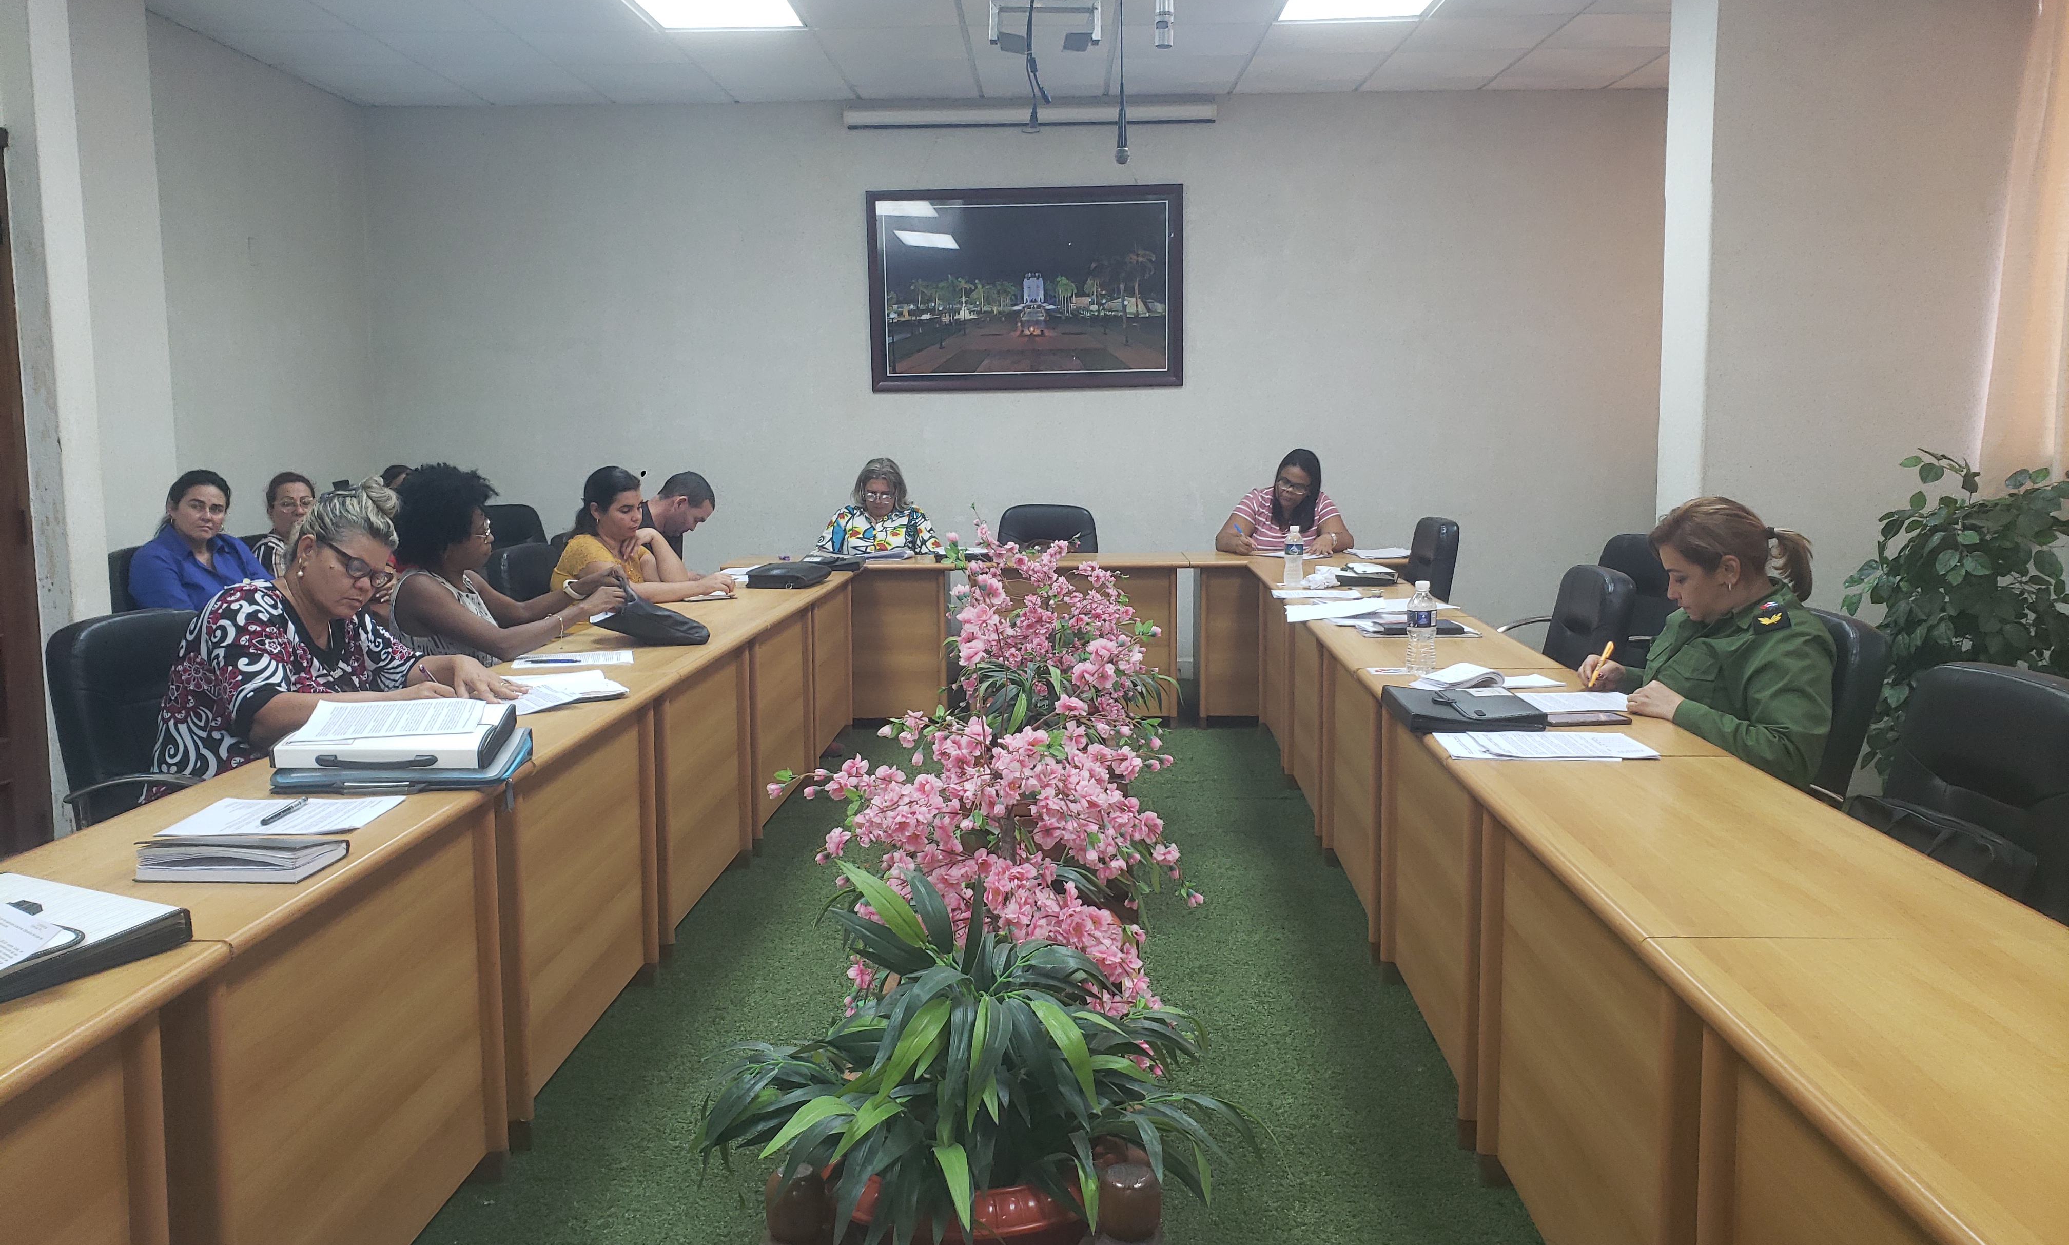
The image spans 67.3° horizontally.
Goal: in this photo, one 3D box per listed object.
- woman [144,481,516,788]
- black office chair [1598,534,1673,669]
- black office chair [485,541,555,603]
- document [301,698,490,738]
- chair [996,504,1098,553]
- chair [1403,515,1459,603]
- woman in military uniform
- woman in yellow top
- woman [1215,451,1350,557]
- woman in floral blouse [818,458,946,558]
[{"bbox_3d":[-1.445,0.337,3.273,0.700,1.260,0.620,1,7,14],"label":"woman"},{"bbox_3d":[1.867,0.210,5.237,0.640,0.980,0.600,-3,8,-23],"label":"black office chair"},{"bbox_3d":[-1.456,0.207,5.152,0.632,0.938,0.612,1,7,12],"label":"black office chair"},{"bbox_3d":[-1.099,0.162,2.736,0.303,0.025,0.219,0,7,2],"label":"document"},{"bbox_3d":[0.061,-0.099,7.515,0.612,0.933,0.632,0,7,2],"label":"chair"},{"bbox_3d":[1.452,0.046,6.586,0.640,0.980,0.600,0,7,2],"label":"chair"},{"bbox_3d":[1.453,0.308,3.276,0.653,1.153,0.571,-1,7,-8],"label":"woman in military uniform"},{"bbox_3d":[-1.436,0.016,5.714,0.632,1.178,0.551,2,8,20],"label":"woman in yellow top"},{"bbox_3d":[1.189,-0.226,7.385,0.632,1.198,0.714,0,7,5],"label":"woman"},{"bbox_3d":[-0.755,-0.209,7.767,0.600,1.230,0.720,0,7,2],"label":"woman in floral blouse"}]

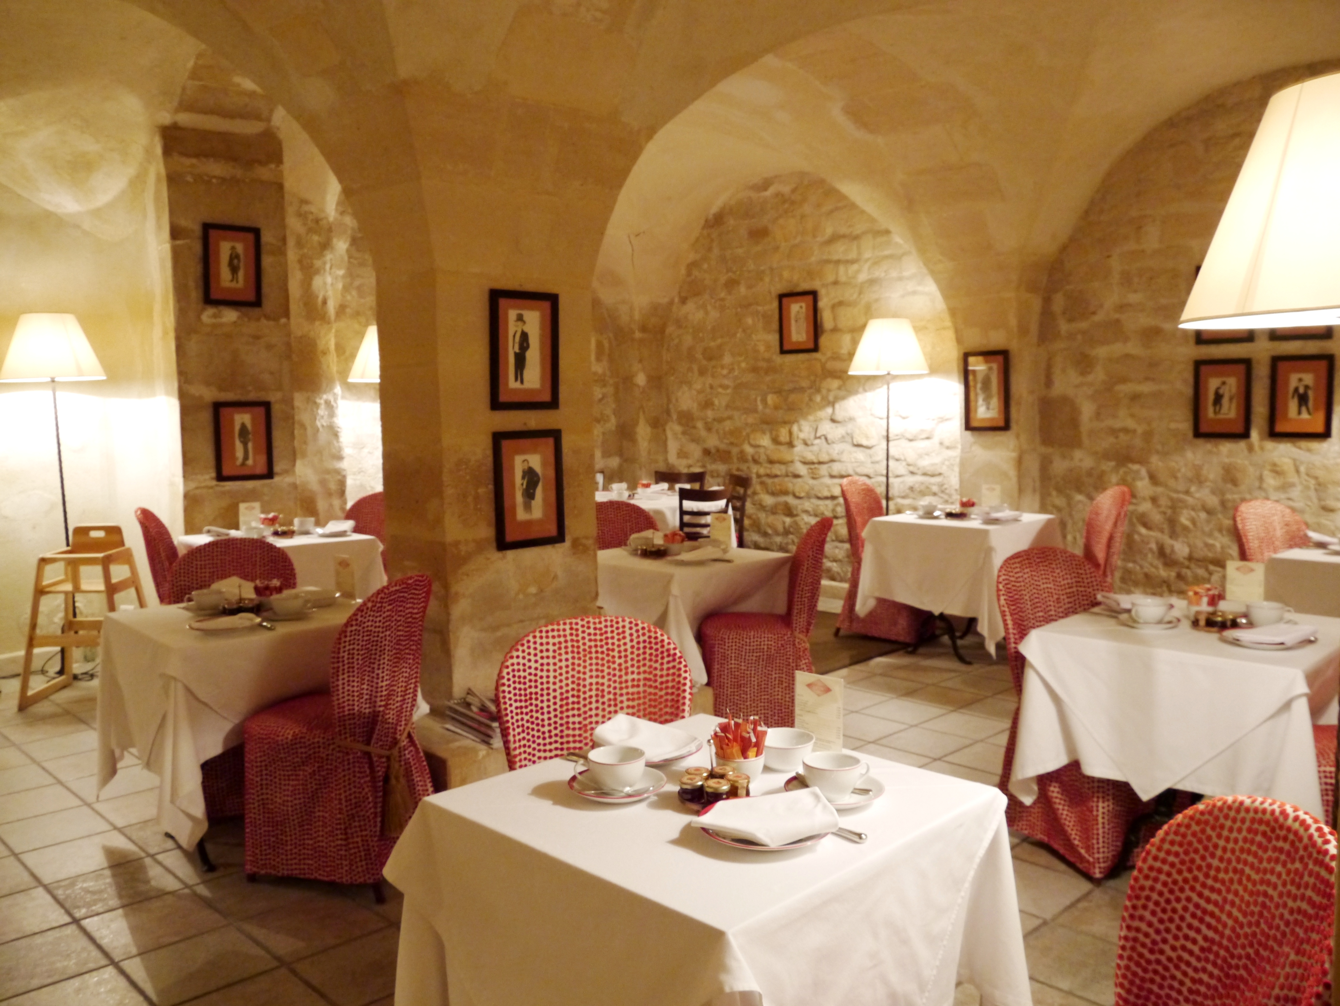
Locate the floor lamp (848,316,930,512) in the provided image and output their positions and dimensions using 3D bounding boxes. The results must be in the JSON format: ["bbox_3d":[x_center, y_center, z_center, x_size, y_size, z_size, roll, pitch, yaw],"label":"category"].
[{"bbox_3d":[1.343,-0.168,6.711,0.490,1.930,0.490,5,8,45],"label":"floor lamp"}]

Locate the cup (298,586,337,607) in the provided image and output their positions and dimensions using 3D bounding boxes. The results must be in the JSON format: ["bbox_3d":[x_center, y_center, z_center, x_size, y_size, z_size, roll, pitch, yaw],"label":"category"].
[{"bbox_3d":[-1.191,0.313,3.661,0.125,0.066,0.110,-2,6,-18],"label":"cup"}]

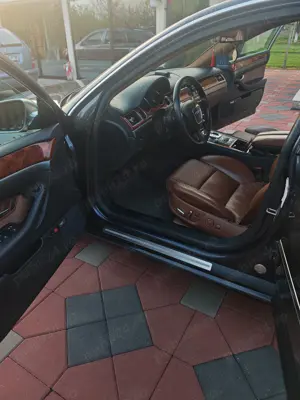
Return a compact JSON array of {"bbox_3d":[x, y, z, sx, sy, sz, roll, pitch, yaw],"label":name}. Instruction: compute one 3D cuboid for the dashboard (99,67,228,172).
[{"bbox_3d":[0.058,-0.680,1.970,0.530,0.480,1.450,15,34,24],"label":"dashboard"}]

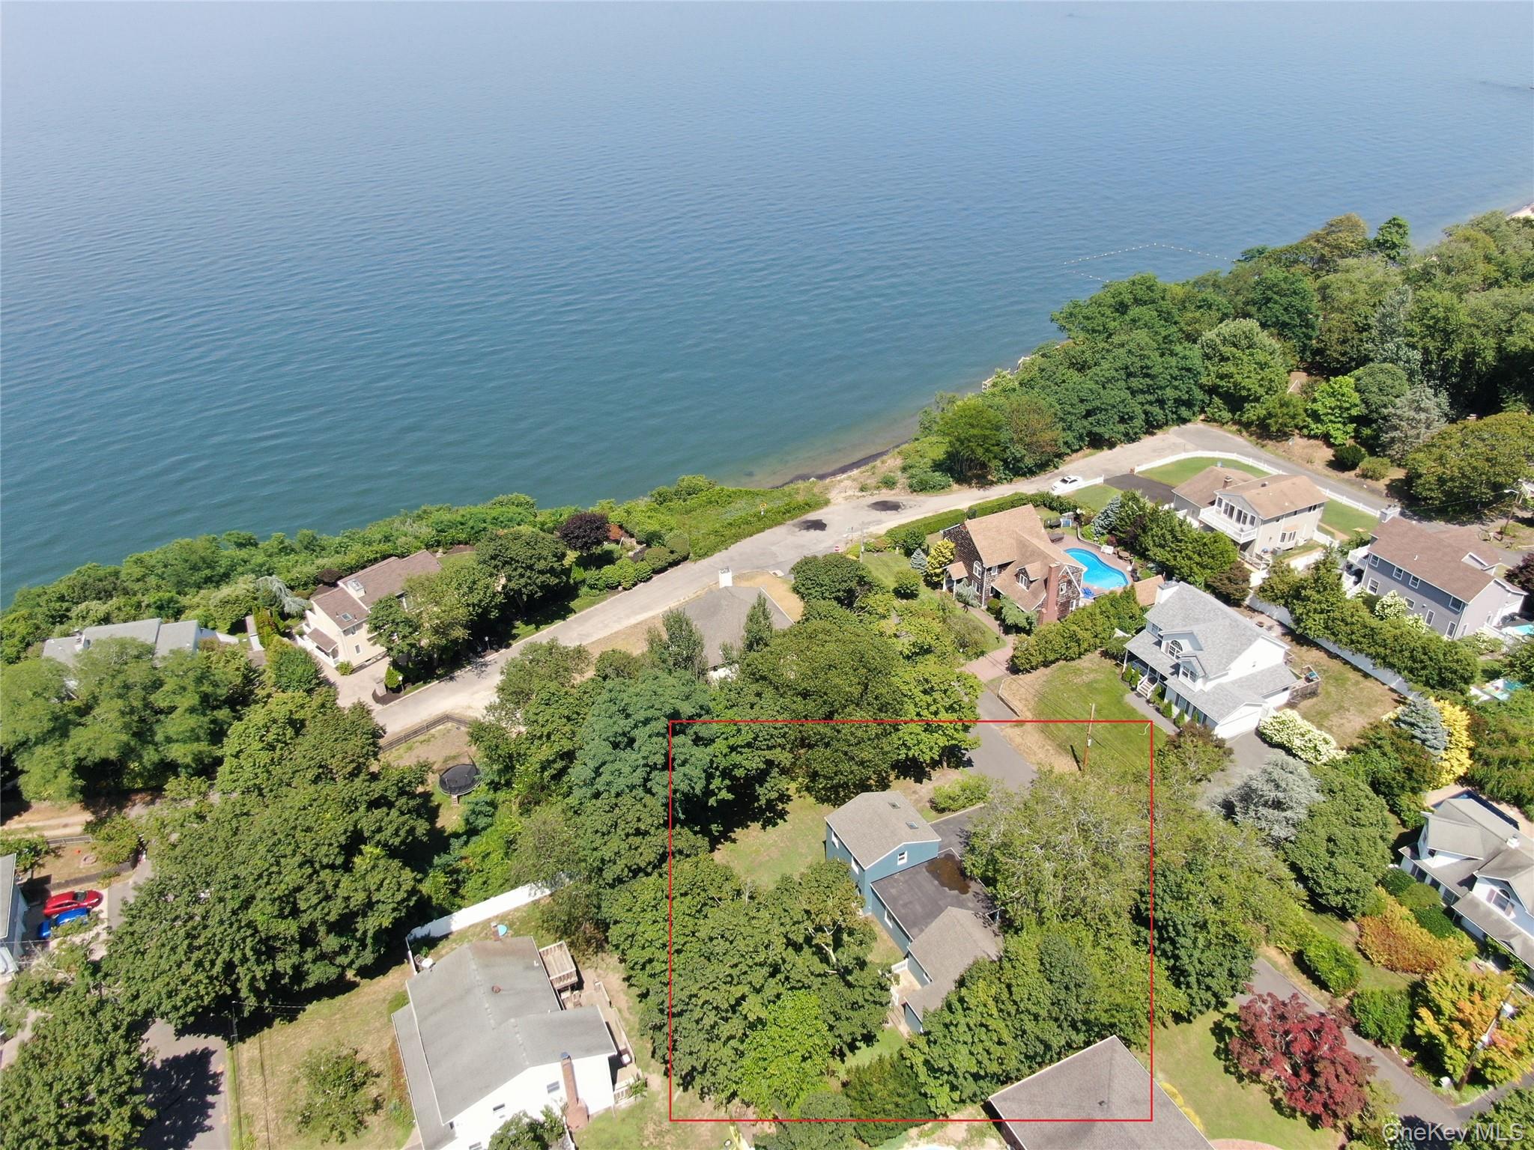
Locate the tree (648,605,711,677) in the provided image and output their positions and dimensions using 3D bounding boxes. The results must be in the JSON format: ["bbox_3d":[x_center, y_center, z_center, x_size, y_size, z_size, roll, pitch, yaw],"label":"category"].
[{"bbox_3d":[-9.570,7.950,120.920,6.500,9.740,6.500,-1,32,1],"label":"tree"}]

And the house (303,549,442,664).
[{"bbox_3d":[-46.267,3.103,131.931,10.000,7.500,15.400,25,40,36],"label":"house"}]

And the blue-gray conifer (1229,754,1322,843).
[{"bbox_3d":[46.530,20.220,101.480,7.800,7.300,7.800,-1,32,1],"label":"blue-gray conifer"}]

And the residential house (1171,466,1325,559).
[{"bbox_3d":[64.330,-10.160,149.470,14.280,7.900,15.620,-14,34,-20],"label":"residential house"}]

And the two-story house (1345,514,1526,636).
[{"bbox_3d":[78.710,-0.190,130.250,10.300,8.800,16.000,-13,32,-19],"label":"two-story house"}]

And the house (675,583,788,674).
[{"bbox_3d":[-3.770,6.010,127.510,13.150,5.900,12.640,-14,34,-20],"label":"house"}]

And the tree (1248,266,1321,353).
[{"bbox_3d":[93.160,-47.350,200.160,11.810,16.890,11.810,-1,32,1],"label":"tree"}]

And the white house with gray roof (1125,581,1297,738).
[{"bbox_3d":[48.130,8.440,118.870,13.870,9.000,16.340,-14,34,-19],"label":"white house with gray roof"}]

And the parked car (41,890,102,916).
[{"bbox_3d":[-63.450,29.860,101.240,4.500,1.360,1.830,-9,31,-12],"label":"parked car"}]

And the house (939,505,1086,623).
[{"bbox_3d":[30.210,-1.660,135.450,12.330,9.400,18.290,-14,34,-20],"label":"house"}]

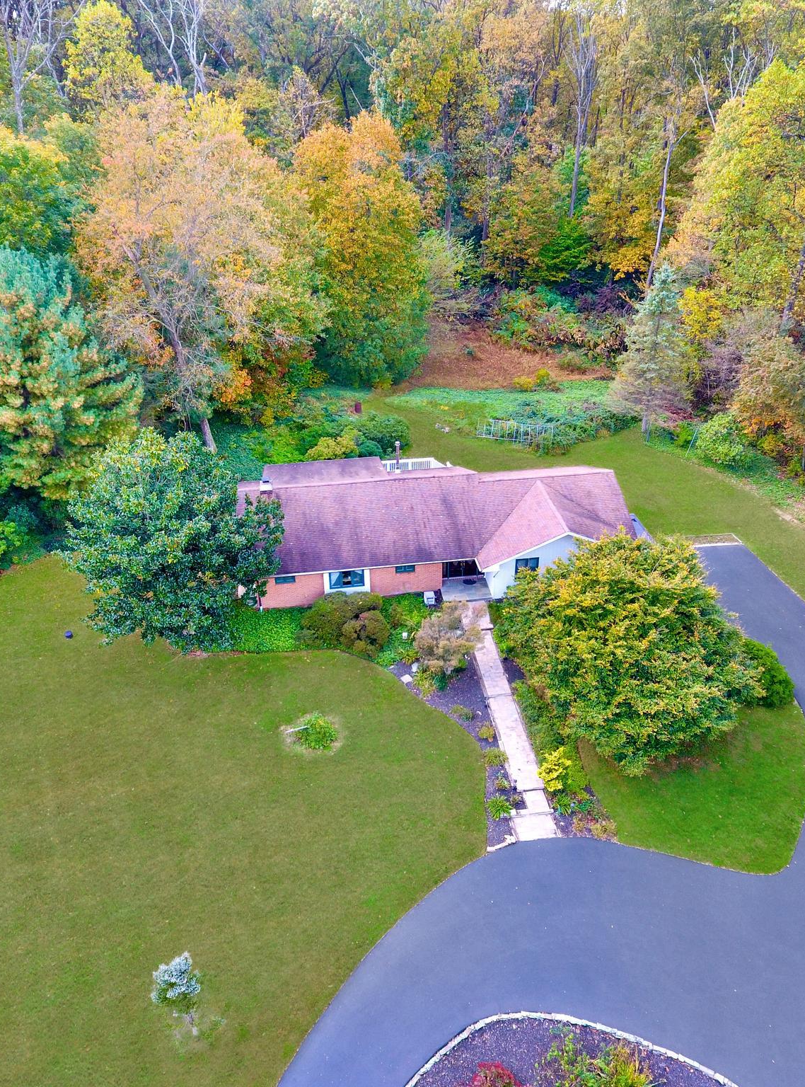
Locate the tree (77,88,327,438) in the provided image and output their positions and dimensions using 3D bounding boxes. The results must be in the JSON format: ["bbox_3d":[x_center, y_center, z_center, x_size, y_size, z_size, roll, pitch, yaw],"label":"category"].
[{"bbox_3d":[-14.960,-19.570,64.260,17.720,26.940,17.720,-1,31,0],"label":"tree"}]

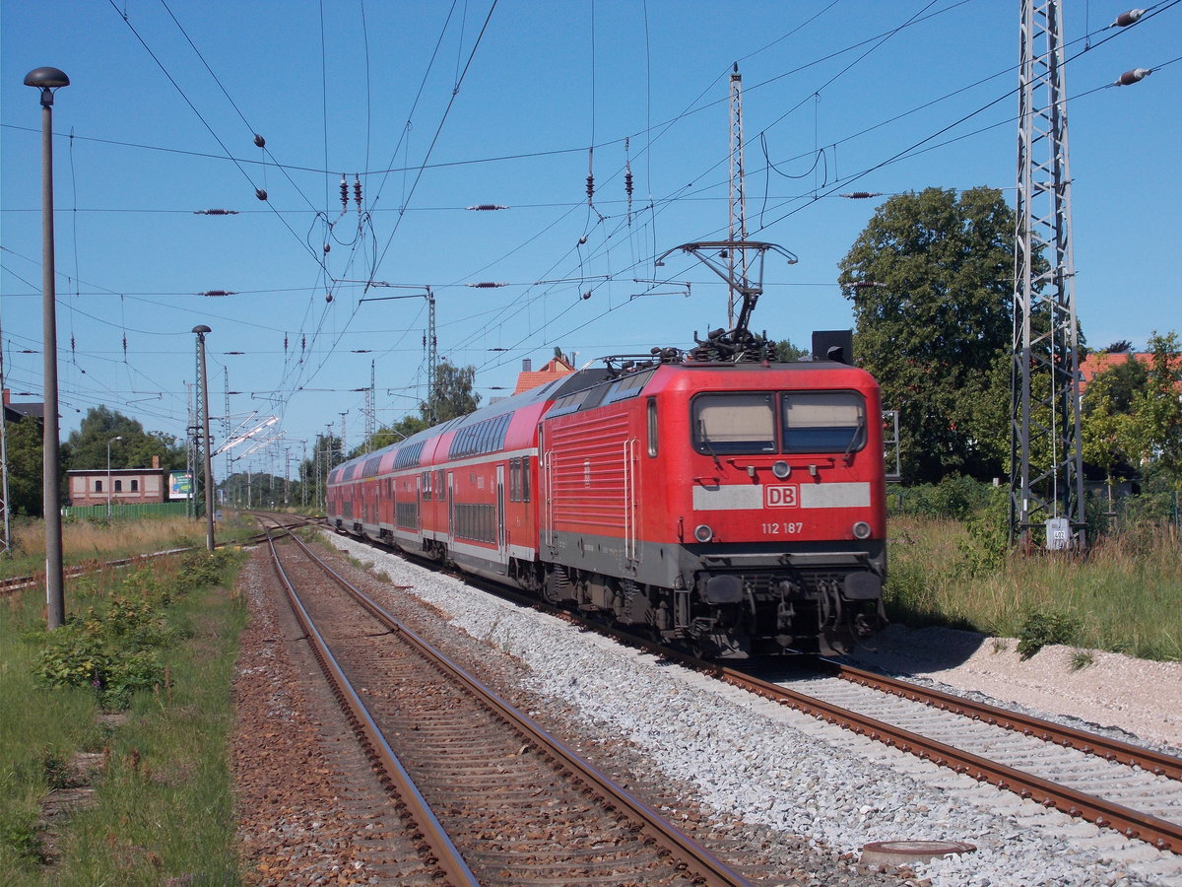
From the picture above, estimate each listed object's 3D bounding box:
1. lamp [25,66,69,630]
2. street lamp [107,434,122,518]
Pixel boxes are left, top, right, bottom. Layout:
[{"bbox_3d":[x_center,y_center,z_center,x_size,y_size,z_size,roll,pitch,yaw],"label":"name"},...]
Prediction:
[{"bbox_3d":[-9.669,-1.700,46.252,0.820,10.012,0.820,-1,-1,-8],"label":"lamp"},{"bbox_3d":[-45.893,3.342,250.043,1.500,8.105,0.300,-1,-1,0],"label":"street lamp"}]

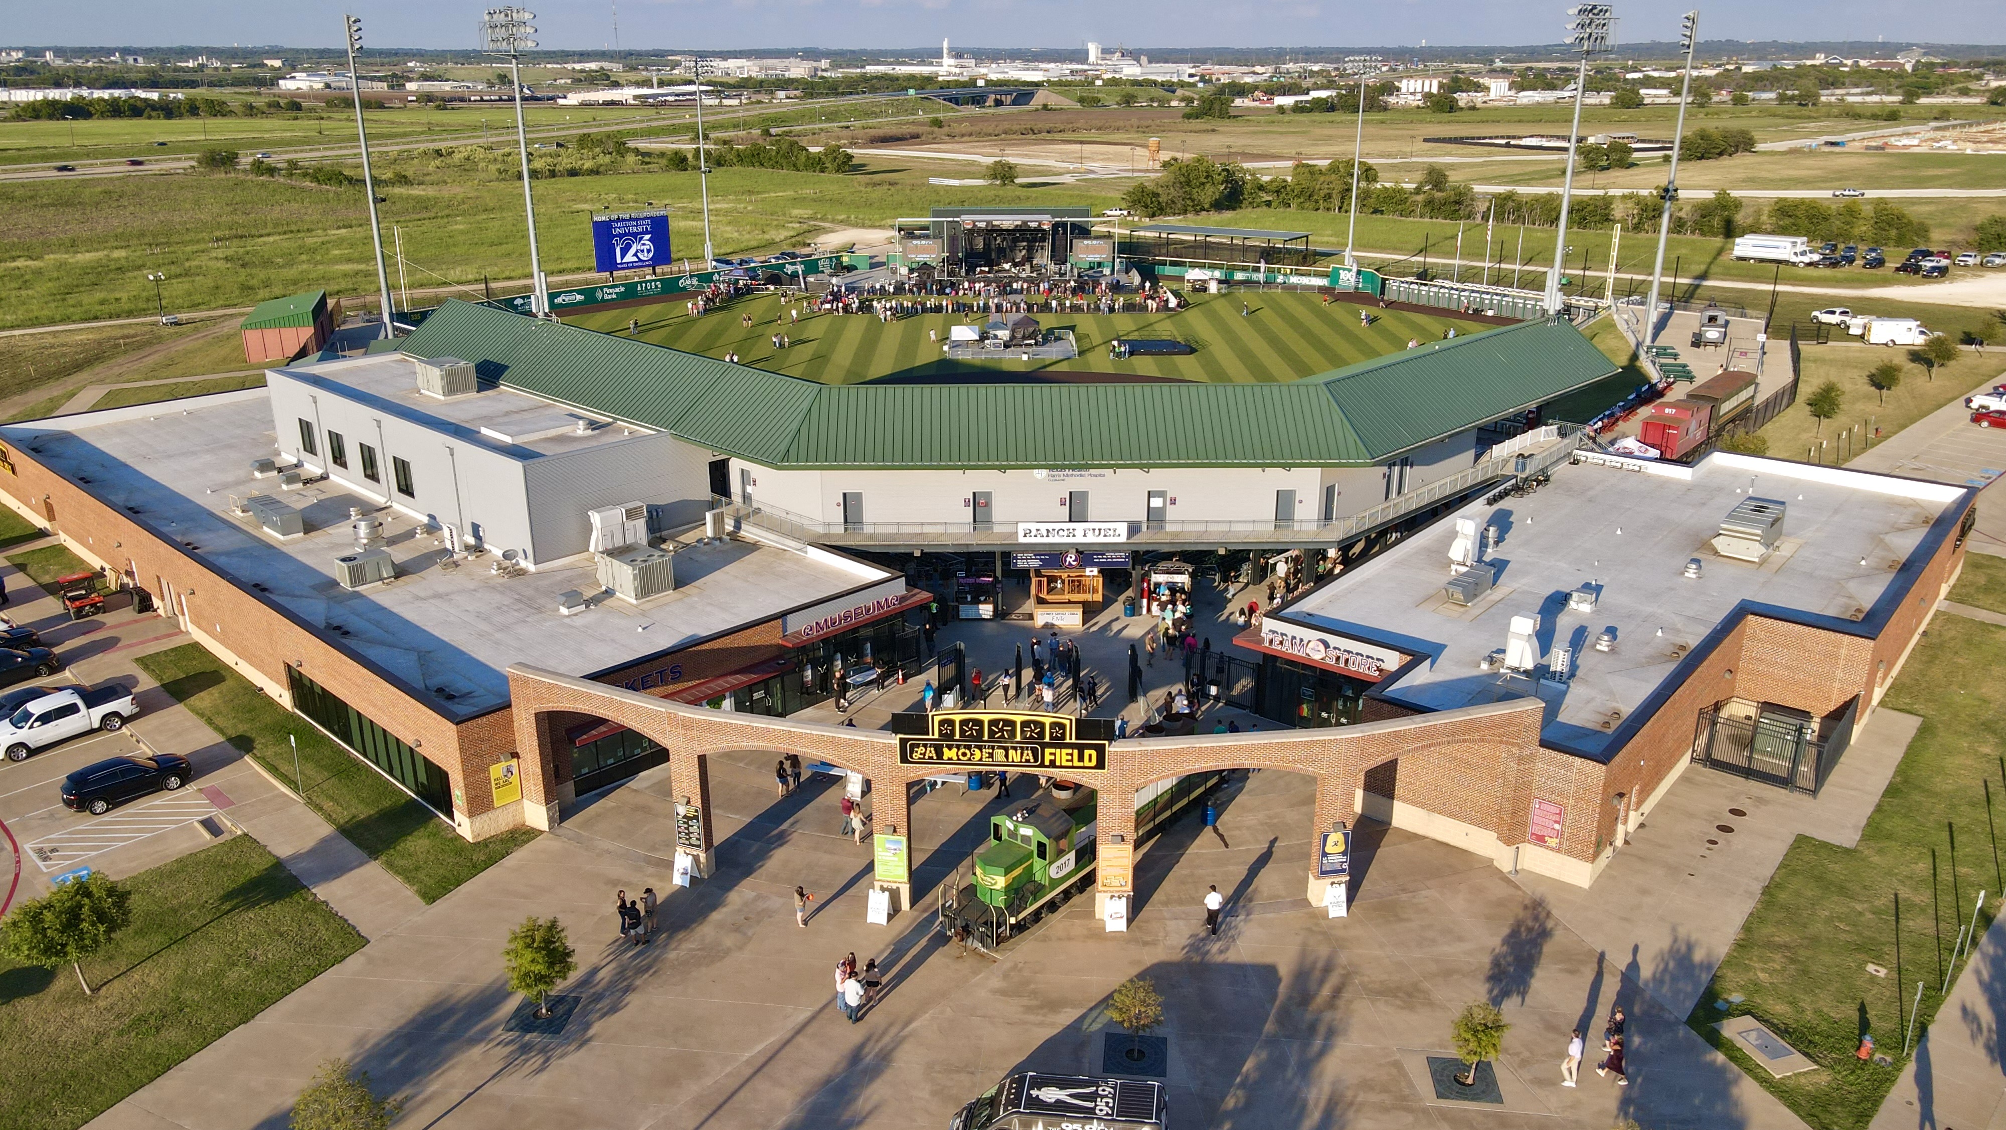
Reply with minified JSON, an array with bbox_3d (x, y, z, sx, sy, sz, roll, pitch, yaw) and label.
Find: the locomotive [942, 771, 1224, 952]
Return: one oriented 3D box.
[{"bbox_3d":[3.585,9.115,52.435,2.650,4.100,15.284,17,26,39],"label":"locomotive"}]

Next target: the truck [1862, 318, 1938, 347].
[{"bbox_3d":[93.476,-24.132,144.274,7.000,2.700,2.350,5,21,12],"label":"truck"}]

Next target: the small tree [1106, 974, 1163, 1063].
[{"bbox_3d":[3.965,13.590,41.446,1.800,2.750,1.800,0,20,0],"label":"small tree"}]

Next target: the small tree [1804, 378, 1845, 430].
[{"bbox_3d":[65.837,-12.479,111.127,2.700,4.300,2.600,0,20,0],"label":"small tree"}]

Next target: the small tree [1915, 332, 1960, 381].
[{"bbox_3d":[86.696,-19.298,128.705,2.933,4.398,2.933,0,20,0],"label":"small tree"}]

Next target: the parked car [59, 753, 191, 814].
[{"bbox_3d":[-36.039,8.682,57.120,1.880,1.660,4.700,18,27,40],"label":"parked car"}]

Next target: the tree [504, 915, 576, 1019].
[{"bbox_3d":[-14.357,12.566,43.276,2.150,3.400,2.100,0,20,0],"label":"tree"}]

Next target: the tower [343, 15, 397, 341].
[{"bbox_3d":[-63.510,-38.316,140.384,1.800,32.006,5.000,-9,22,-23],"label":"tower"}]

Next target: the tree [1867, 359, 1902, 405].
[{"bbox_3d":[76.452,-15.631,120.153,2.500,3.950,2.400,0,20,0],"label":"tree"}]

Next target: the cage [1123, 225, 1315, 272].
[{"bbox_3d":[34.700,-51.007,222.632,27.300,4.200,9.600,12,24,30],"label":"cage"}]

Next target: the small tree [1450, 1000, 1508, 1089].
[{"bbox_3d":[13.931,14.146,40.893,1.615,2.649,1.615,0,20,0],"label":"small tree"}]

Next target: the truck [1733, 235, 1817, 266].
[{"bbox_3d":[109.864,-44.594,198.117,9.900,3.700,2.500,14,25,33],"label":"truck"}]

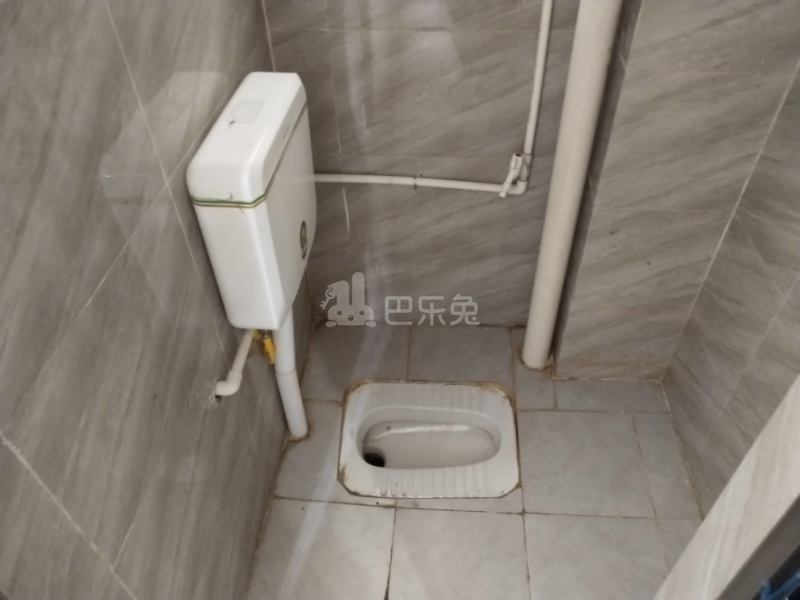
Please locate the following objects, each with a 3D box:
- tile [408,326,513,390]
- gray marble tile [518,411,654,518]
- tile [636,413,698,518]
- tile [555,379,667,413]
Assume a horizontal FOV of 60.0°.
[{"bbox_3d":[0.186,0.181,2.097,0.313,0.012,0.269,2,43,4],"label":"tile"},{"bbox_3d":[0.479,0.427,1.825,0.314,0.012,0.322,2,43,4],"label":"gray marble tile"},{"bbox_3d":[0.689,0.431,1.815,0.106,0.012,0.323,2,43,4],"label":"tile"},{"bbox_3d":[0.599,0.278,1.981,0.309,0.012,0.119,2,43,4],"label":"tile"}]

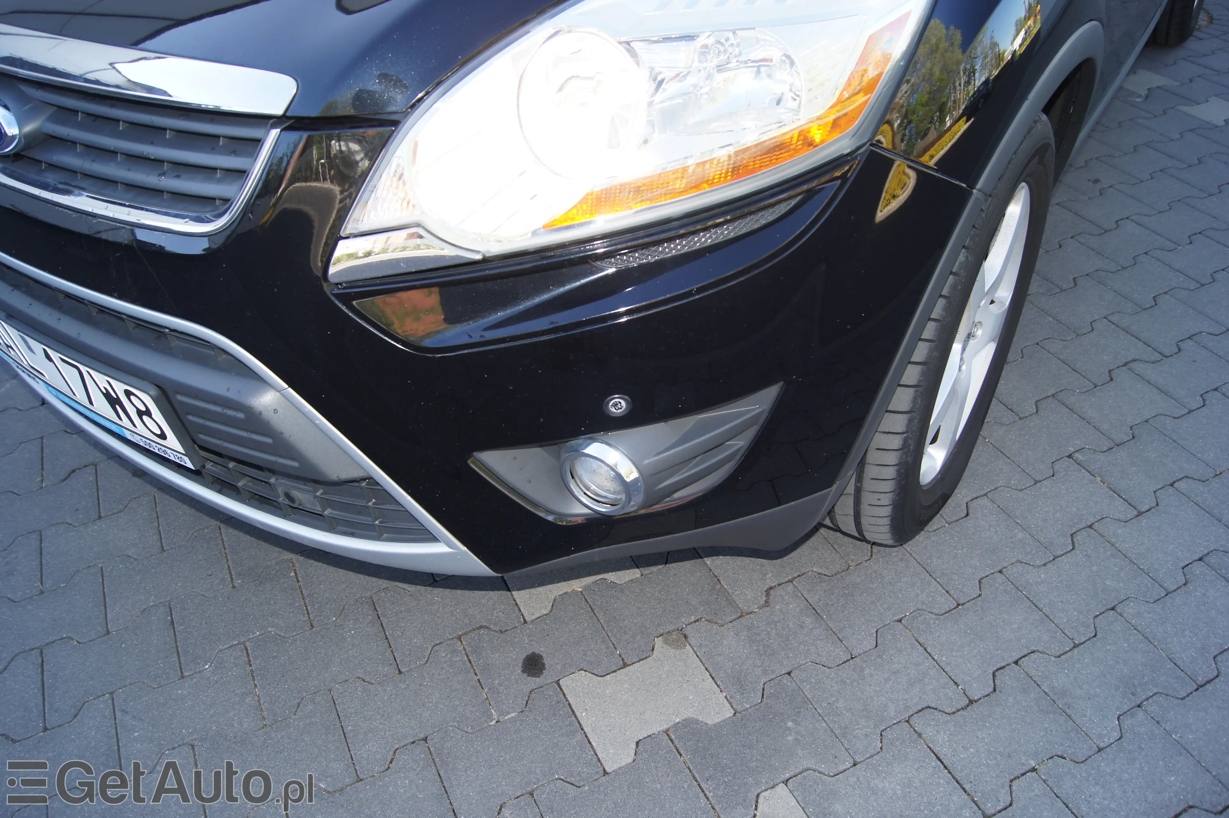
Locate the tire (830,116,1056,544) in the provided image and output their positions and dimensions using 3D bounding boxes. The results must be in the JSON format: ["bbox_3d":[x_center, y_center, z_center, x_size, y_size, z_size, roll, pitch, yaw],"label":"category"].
[{"bbox_3d":[0.459,-0.139,1.428,0.242,0.685,0.687,22,46,27],"label":"tire"}]

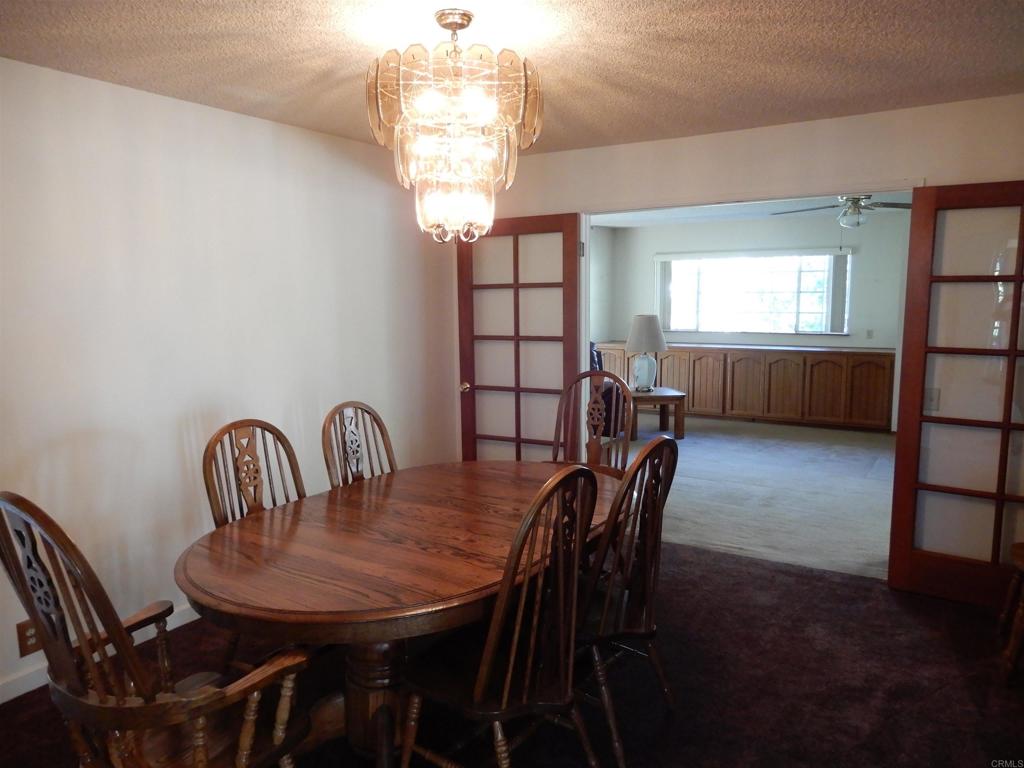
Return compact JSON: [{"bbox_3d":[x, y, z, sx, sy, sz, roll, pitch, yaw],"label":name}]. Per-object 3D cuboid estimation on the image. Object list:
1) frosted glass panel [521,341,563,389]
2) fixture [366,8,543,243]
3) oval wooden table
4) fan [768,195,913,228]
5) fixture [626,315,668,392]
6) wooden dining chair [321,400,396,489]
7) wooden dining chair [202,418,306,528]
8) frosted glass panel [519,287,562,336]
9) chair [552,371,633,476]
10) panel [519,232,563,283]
[{"bbox_3d":[0.196,-0.124,4.717,0.320,0.320,0.015,3,8,27],"label":"frosted glass panel"},{"bbox_3d":[-0.176,-0.828,2.319,0.575,0.710,0.575,-1,8,-4],"label":"fixture"},{"bbox_3d":[-0.281,0.851,2.630,1.180,0.760,1.770,3,9,28],"label":"oval wooden table"},{"bbox_3d":[2.934,-1.450,6.118,1.340,0.300,1.340,4,9,31],"label":"fan"},{"bbox_3d":[1.442,-0.331,7.641,0.450,0.800,0.450,1,8,11],"label":"fixture"},{"bbox_3d":[-0.477,0.629,3.147,0.560,1.070,0.470,4,9,31],"label":"wooden dining chair"},{"bbox_3d":[-0.803,0.690,2.718,0.560,1.070,0.470,4,9,31],"label":"wooden dining chair"},{"bbox_3d":[0.191,-0.470,4.671,0.320,0.320,0.015,3,8,27],"label":"frosted glass panel"},{"bbox_3d":[0.345,0.530,3.618,0.560,1.120,0.600,4,9,33],"label":"chair"},{"bbox_3d":[0.186,-0.815,4.625,0.320,0.320,0.015,3,8,27],"label":"panel"}]

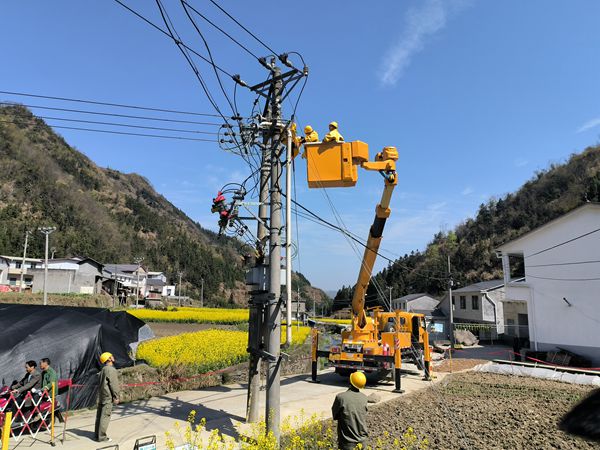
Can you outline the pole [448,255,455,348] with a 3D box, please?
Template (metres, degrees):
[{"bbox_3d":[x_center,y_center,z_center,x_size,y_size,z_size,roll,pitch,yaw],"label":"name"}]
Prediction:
[{"bbox_3d":[10.483,5.279,32.484,0.500,6.405,0.320,0,-9,0],"label":"pole"}]

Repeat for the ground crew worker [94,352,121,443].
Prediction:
[{"bbox_3d":[-3.866,3.478,9.498,0.450,1.730,0.520,4,-10,-27],"label":"ground crew worker"}]

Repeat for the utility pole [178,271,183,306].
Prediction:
[{"bbox_3d":[-22.484,12.180,88.538,1.300,7.122,0.350,0,-9,0],"label":"utility pole"}]

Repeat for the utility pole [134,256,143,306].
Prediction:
[{"bbox_3d":[-23.002,8.253,66.560,1.500,7.412,0.300,0,-9,0],"label":"utility pole"}]

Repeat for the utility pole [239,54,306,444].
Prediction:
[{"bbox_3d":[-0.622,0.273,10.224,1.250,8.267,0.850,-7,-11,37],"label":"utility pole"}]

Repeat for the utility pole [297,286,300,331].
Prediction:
[{"bbox_3d":[-0.184,8.818,48.369,0.350,4.882,0.250,0,-9,0],"label":"utility pole"}]

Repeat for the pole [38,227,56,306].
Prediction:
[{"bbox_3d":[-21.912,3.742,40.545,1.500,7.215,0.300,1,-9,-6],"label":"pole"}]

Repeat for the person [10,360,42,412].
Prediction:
[{"bbox_3d":[-5.584,3.459,9.682,0.720,1.270,0.520,6,-11,-36],"label":"person"}]

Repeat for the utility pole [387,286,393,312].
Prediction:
[{"bbox_3d":[15.671,13.634,82.420,1.300,5.560,0.350,0,-9,0],"label":"utility pole"}]

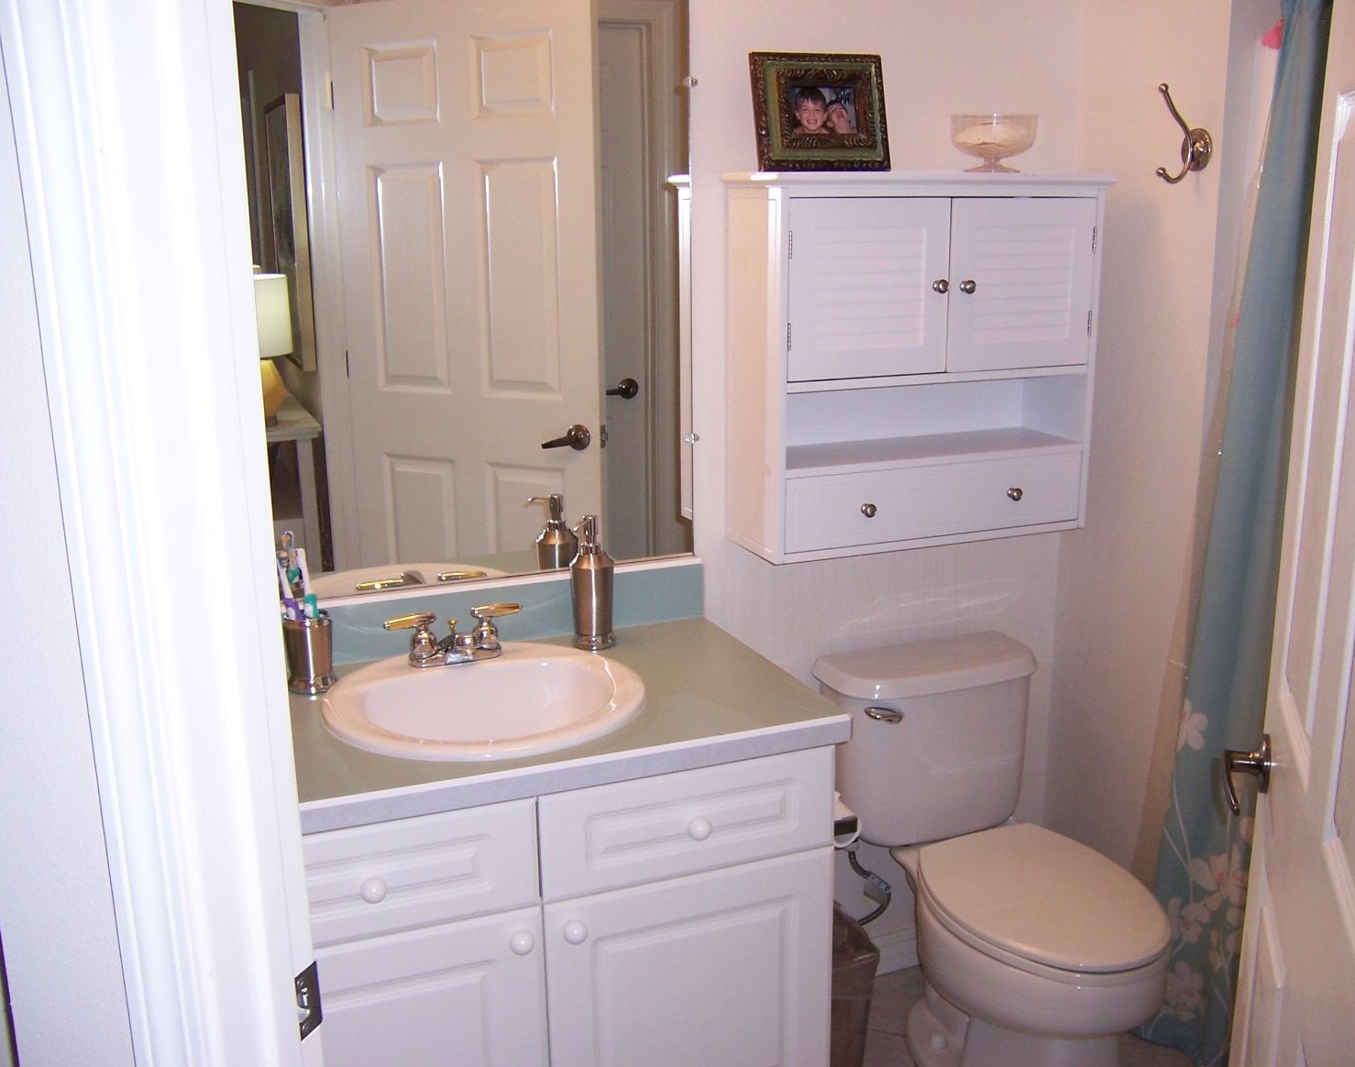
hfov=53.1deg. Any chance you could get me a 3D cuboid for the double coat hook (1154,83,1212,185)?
[{"bbox_3d":[0.822,-0.658,2.237,0.092,0.158,0.069,-6,14,-21],"label":"double coat hook"}]

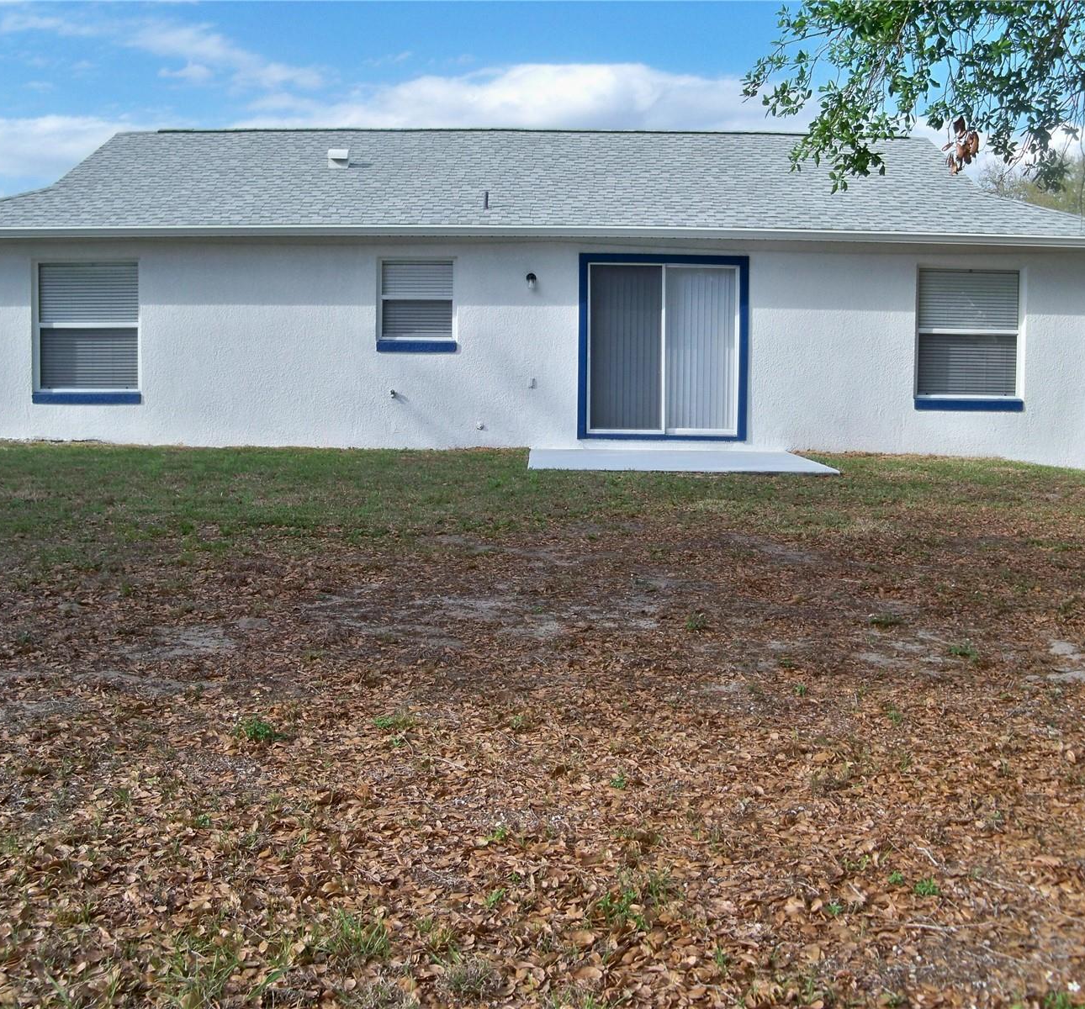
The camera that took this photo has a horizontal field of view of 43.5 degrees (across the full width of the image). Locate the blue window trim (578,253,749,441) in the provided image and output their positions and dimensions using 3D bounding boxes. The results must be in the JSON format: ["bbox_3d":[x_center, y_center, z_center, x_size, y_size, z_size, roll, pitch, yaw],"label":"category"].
[{"bbox_3d":[1.429,-1.851,16.124,2.007,2.202,0.120,0,5,0],"label":"blue window trim"}]

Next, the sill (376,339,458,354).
[{"bbox_3d":[-1.475,-1.868,16.106,0.954,0.154,0.140,0,5,0],"label":"sill"}]

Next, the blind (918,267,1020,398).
[{"bbox_3d":[5.072,-2.038,16.242,1.209,1.526,0.050,0,5,0],"label":"blind"}]

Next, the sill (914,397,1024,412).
[{"bbox_3d":[5.054,-1.182,16.180,1.295,0.161,0.140,0,5,0],"label":"sill"}]

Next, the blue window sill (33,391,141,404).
[{"bbox_3d":[-5.380,-1.261,16.149,1.279,0.149,0.140,0,5,0],"label":"blue window sill"}]

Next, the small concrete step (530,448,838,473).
[{"bbox_3d":[1.381,-0.439,14.745,3.044,0.100,2.950,0,6,0],"label":"small concrete step"}]

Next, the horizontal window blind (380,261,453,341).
[{"bbox_3d":[-1.487,-2.425,16.194,0.870,0.938,0.050,0,5,0],"label":"horizontal window blind"}]

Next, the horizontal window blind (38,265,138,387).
[{"bbox_3d":[-5.396,-2.122,16.211,1.212,1.511,0.050,0,5,0],"label":"horizontal window blind"}]

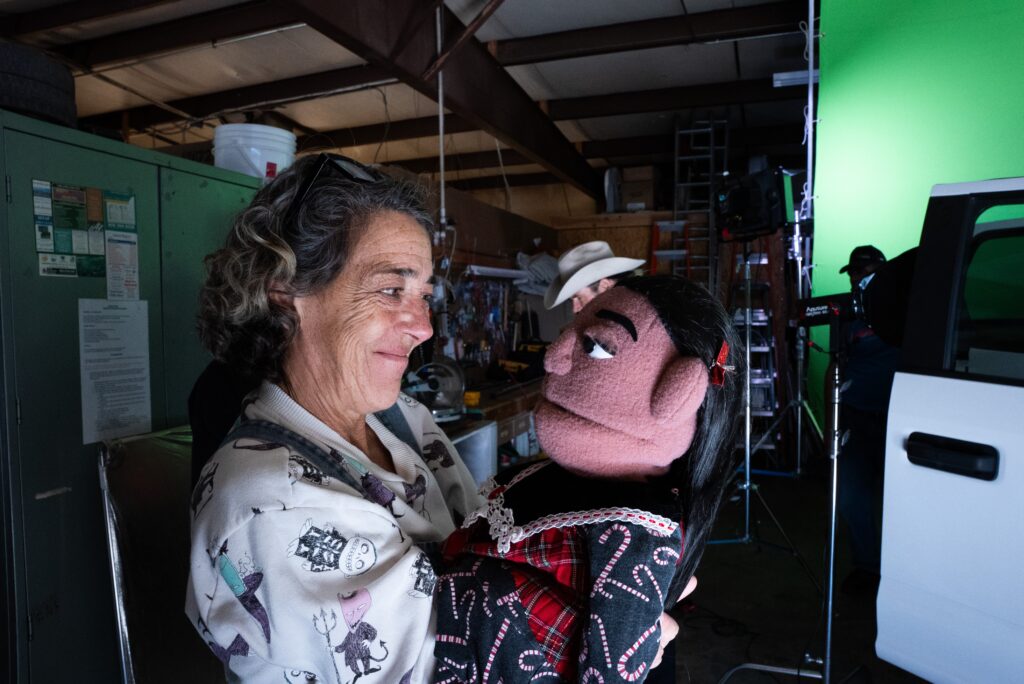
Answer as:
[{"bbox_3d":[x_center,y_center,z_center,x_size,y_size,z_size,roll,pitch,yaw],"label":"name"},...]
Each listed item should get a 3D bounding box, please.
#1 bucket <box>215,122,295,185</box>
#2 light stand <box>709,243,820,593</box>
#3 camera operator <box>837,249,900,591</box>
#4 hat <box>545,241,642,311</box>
[{"bbox_3d":[-1.004,-0.633,2.699,0.305,0.370,0.305,-1,3,0],"label":"bucket"},{"bbox_3d":[1.347,0.358,4.042,0.880,1.900,0.920,-1,3,0],"label":"light stand"},{"bbox_3d":[1.934,0.423,3.642,0.420,1.800,0.520,-1,3,-16],"label":"camera operator"},{"bbox_3d":[0.297,-0.234,2.370,0.380,0.145,0.320,-28,12,-17],"label":"hat"}]

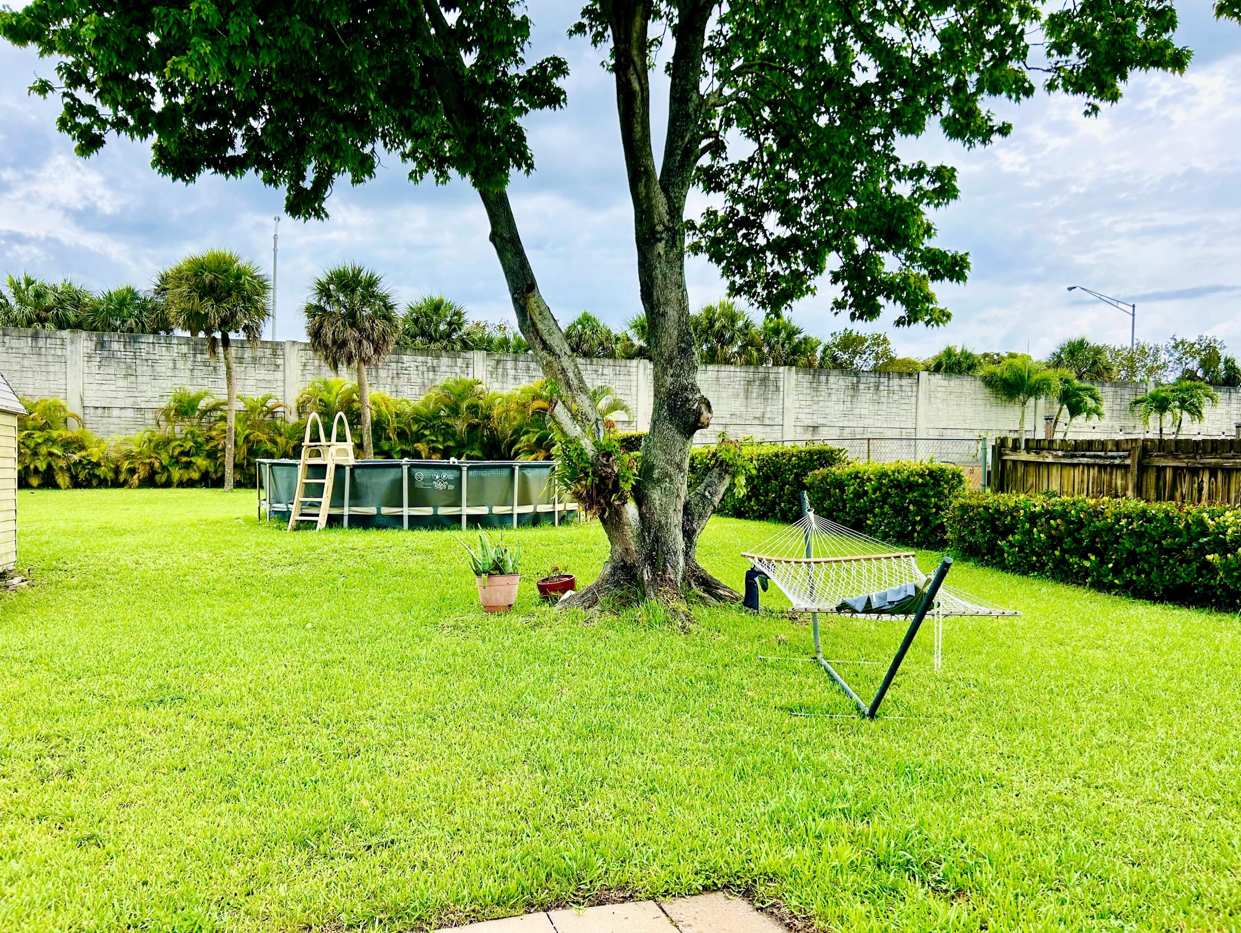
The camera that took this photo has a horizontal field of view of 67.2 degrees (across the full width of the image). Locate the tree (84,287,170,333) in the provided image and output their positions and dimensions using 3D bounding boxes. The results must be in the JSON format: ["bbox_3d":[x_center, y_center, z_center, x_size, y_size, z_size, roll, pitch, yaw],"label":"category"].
[{"bbox_3d":[-19.570,-3.268,37.000,3.500,7.819,3.500,1,1,0],"label":"tree"}]

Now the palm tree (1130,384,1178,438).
[{"bbox_3d":[15.432,-0.527,27.000,1.500,3.692,1.500,1,1,0],"label":"palm tree"}]

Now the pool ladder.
[{"bbox_3d":[-5.251,0.070,16.753,0.680,2.070,1.250,1,1,22],"label":"pool ladder"}]

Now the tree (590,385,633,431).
[{"bbox_3d":[-0.532,-0.966,33.000,2.000,3.869,2.000,1,1,0],"label":"tree"}]

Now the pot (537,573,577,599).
[{"bbox_3d":[-0.633,1.212,9.400,0.385,0.170,0.385,-12,4,0],"label":"pot"}]

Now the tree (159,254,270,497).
[{"bbox_3d":[-12.997,-3.075,30.000,3.450,7.736,3.400,1,1,0],"label":"tree"}]

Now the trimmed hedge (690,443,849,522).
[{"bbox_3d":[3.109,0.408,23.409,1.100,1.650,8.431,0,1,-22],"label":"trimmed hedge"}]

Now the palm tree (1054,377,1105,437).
[{"bbox_3d":[13.606,-0.705,27.992,1.900,3.900,1.900,1,1,19],"label":"palm tree"}]

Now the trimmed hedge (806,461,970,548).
[{"bbox_3d":[4.645,0.589,16.809,1.150,1.420,3.400,0,1,-19],"label":"trimmed hedge"}]

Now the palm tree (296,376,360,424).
[{"bbox_3d":[-9.722,-1.086,31.000,2.300,3.858,2.300,1,1,0],"label":"palm tree"}]

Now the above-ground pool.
[{"bbox_3d":[-4.124,0.537,20.009,6.800,1.280,6.800,0,1,0],"label":"above-ground pool"}]

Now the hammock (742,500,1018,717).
[{"bbox_3d":[1.573,0.911,6.312,1.380,1.180,3.750,0,1,1],"label":"hammock"}]

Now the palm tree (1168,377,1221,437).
[{"bbox_3d":[17.406,-0.681,28.492,1.800,3.900,1.800,1,1,19],"label":"palm tree"}]

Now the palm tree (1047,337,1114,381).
[{"bbox_3d":[23.022,-2.627,46.967,3.400,7.700,3.400,1,1,19],"label":"palm tree"}]

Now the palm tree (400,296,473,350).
[{"bbox_3d":[-7.884,-3.293,40.000,3.300,8.100,3.300,1,1,0],"label":"palm tree"}]

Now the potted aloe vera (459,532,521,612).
[{"bbox_3d":[-1.264,1.027,9.100,0.570,0.790,0.550,0,1,0],"label":"potted aloe vera"}]

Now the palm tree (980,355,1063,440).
[{"bbox_3d":[12.014,-1.036,28.000,2.500,4.597,2.400,1,1,0],"label":"palm tree"}]

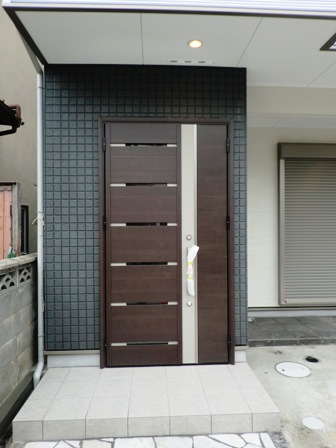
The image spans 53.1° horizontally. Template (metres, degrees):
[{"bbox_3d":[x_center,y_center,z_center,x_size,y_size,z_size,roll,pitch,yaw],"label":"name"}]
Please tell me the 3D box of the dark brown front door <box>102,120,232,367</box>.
[{"bbox_3d":[0.000,0.189,3.165,1.230,2.320,0.100,0,2,-3],"label":"dark brown front door"}]

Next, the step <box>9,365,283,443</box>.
[{"bbox_3d":[-0.154,1.442,2.810,1.910,0.150,0.810,0,2,-3],"label":"step"}]

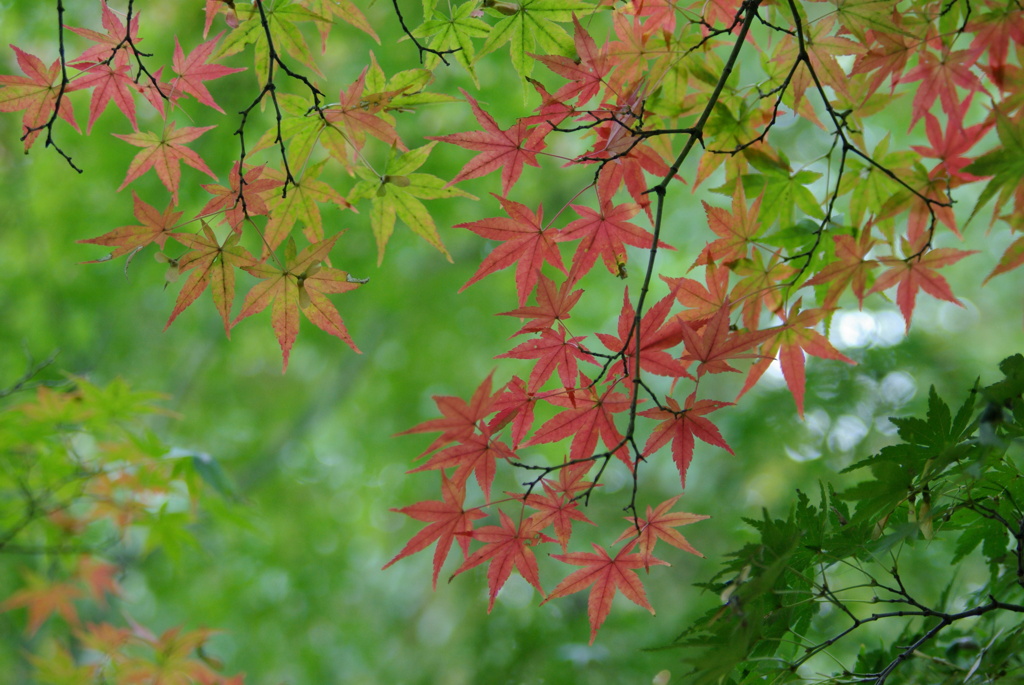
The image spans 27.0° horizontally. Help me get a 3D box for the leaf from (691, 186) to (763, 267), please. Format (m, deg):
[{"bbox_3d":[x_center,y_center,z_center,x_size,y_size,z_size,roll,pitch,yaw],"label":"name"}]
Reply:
[{"bbox_3d":[0.117,-0.064,1.170,0.039,0.044,0.018,0,0,20],"label":"leaf"}]

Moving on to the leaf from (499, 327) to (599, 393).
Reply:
[{"bbox_3d":[0.021,0.011,1.200,0.060,0.043,0.020,0,-15,0],"label":"leaf"}]

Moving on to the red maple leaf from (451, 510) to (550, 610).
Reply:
[{"bbox_3d":[-0.006,0.117,1.150,0.054,0.053,0.018,0,10,0],"label":"red maple leaf"}]

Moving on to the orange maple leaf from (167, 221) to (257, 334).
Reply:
[{"bbox_3d":[-0.162,-0.035,1.150,0.048,0.061,0.018,0,5,-15],"label":"orange maple leaf"}]

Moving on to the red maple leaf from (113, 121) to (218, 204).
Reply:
[{"bbox_3d":[-0.200,-0.103,1.230,0.062,0.049,0.020,0,-10,0],"label":"red maple leaf"}]

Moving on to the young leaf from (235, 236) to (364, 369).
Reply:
[{"bbox_3d":[-0.119,-0.022,1.200,0.076,0.079,0.023,0,-10,0],"label":"young leaf"}]

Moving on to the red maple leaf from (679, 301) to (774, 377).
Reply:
[{"bbox_3d":[0.119,-0.003,1.180,0.056,0.041,0.030,0,25,0],"label":"red maple leaf"}]

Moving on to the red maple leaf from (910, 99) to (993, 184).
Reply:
[{"bbox_3d":[0.266,-0.123,1.290,0.052,0.053,0.022,0,10,0],"label":"red maple leaf"}]

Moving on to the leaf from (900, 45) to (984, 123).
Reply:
[{"bbox_3d":[0.259,-0.152,1.280,0.054,0.054,0.020,0,0,0],"label":"leaf"}]

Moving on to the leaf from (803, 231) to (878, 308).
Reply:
[{"bbox_3d":[0.180,-0.040,1.170,0.041,0.042,0.018,0,5,20],"label":"leaf"}]

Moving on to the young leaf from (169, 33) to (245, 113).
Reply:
[{"bbox_3d":[-0.172,-0.152,1.200,0.042,0.045,0.018,0,0,-20],"label":"young leaf"}]

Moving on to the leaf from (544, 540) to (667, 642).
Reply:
[{"bbox_3d":[0.050,0.135,1.150,0.068,0.055,0.018,0,10,0],"label":"leaf"}]

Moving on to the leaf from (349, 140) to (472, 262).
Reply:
[{"bbox_3d":[-0.056,-0.078,1.200,0.075,0.071,0.025,0,-5,0],"label":"leaf"}]

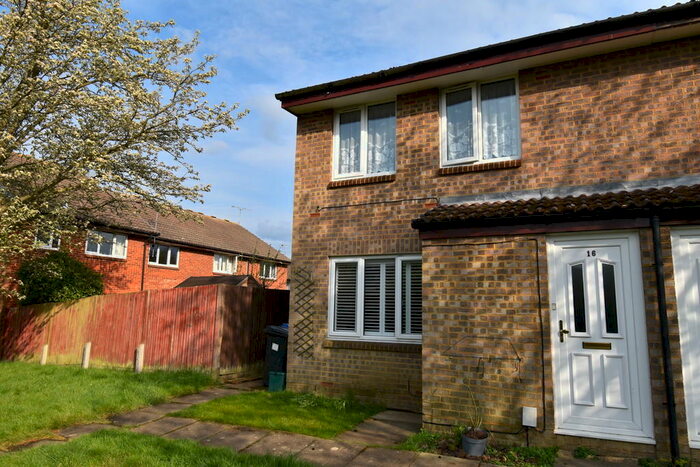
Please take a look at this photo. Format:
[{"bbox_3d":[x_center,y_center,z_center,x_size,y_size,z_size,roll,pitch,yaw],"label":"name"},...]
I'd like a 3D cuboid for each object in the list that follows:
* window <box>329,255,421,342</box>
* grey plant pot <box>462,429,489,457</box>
[{"bbox_3d":[0.472,1.031,6.731,1.780,1.339,0.100,-3,-9,25],"label":"window"},{"bbox_3d":[1.341,2.253,4.574,0.275,0.193,0.275,-3,-9,25],"label":"grey plant pot"}]

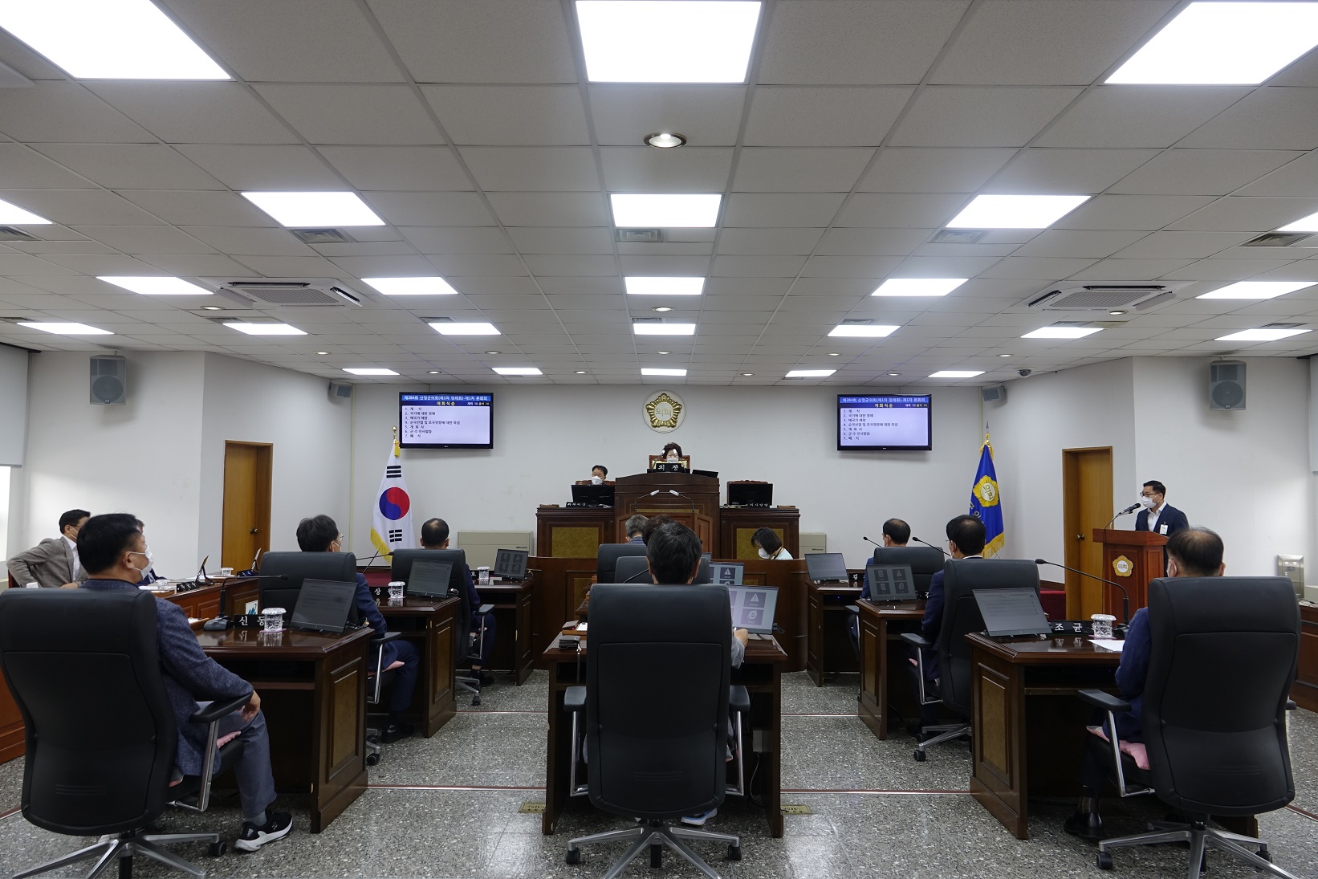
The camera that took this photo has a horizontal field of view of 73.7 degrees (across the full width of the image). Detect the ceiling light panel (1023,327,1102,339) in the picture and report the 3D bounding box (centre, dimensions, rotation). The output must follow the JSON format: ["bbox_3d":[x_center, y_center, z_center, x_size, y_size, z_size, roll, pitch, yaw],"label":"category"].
[{"bbox_3d":[3.860,-1.026,8.421,0.595,0.060,0.595,0,-3,0],"label":"ceiling light panel"}]

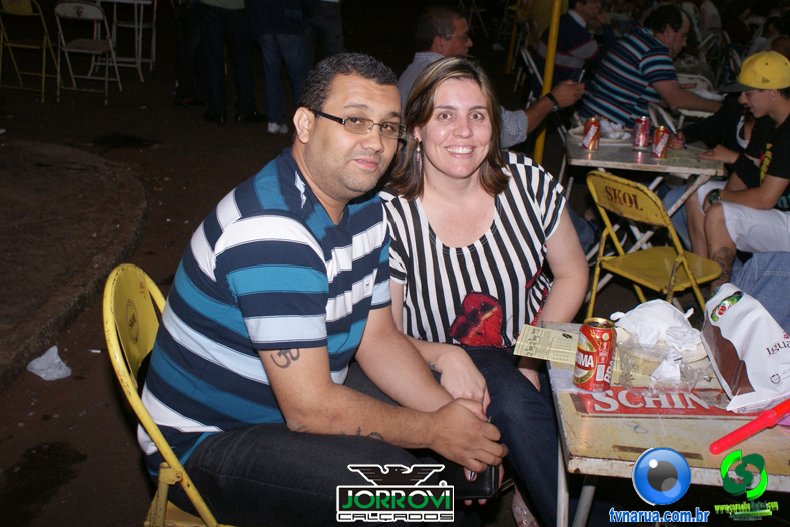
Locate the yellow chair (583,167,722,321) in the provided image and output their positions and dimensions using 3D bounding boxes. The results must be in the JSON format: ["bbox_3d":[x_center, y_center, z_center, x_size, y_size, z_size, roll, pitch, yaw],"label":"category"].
[{"bbox_3d":[1.004,0.034,3.515,0.580,0.800,0.390,-8,21,-33],"label":"yellow chair"}]

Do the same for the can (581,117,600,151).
[{"bbox_3d":[0.824,-0.539,3.855,0.066,0.122,0.066,4,18,0],"label":"can"}]

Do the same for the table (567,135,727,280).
[{"bbox_3d":[0.998,-0.120,3.967,0.600,0.720,0.600,6,18,6],"label":"table"}]

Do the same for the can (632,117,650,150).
[{"bbox_3d":[1.071,-0.568,3.998,0.066,0.122,0.066,4,18,0],"label":"can"}]

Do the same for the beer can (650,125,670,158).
[{"bbox_3d":[1.093,-0.496,3.779,0.066,0.122,0.066,4,18,0],"label":"beer can"}]

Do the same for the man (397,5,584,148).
[{"bbox_3d":[0.404,-0.390,3.877,0.760,1.290,0.520,0,18,-11],"label":"man"}]

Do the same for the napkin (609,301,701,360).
[{"bbox_3d":[0.530,0.121,1.882,0.175,0.080,0.140,4,18,0],"label":"napkin"}]

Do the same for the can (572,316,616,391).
[{"bbox_3d":[0.363,0.165,1.671,0.066,0.122,0.066,4,18,0],"label":"can"}]

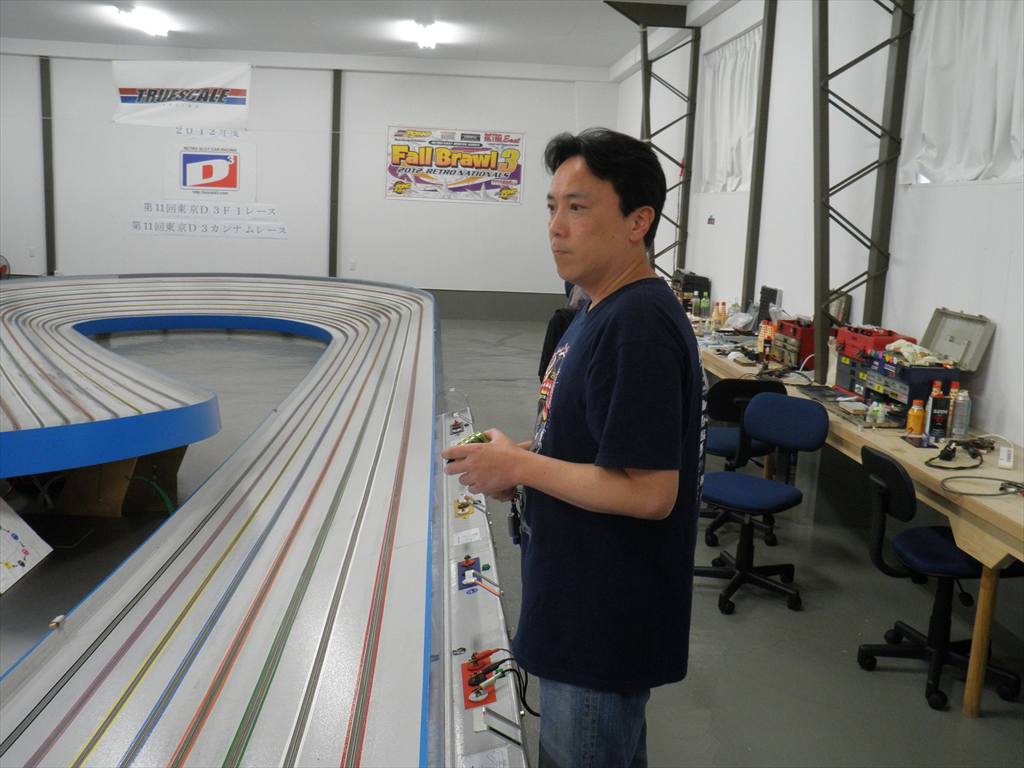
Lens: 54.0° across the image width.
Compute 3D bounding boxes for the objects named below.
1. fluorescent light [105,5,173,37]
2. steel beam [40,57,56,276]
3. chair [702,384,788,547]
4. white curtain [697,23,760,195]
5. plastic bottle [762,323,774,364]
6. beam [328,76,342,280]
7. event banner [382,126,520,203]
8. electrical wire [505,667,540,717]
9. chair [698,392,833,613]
[{"bbox_3d":[-4.164,-4.063,11.305,0.230,0.110,1.270,2,10,-4],"label":"fluorescent light"},{"bbox_3d":[-6.224,-2.743,13.479,0.125,3.150,0.100,2,10,-4],"label":"steel beam"},{"bbox_3d":[1.115,0.340,5.025,0.550,0.830,0.580,3,10,2],"label":"chair"},{"bbox_3d":[1.789,-2.239,8.381,0.100,1.250,1.780,2,10,-4],"label":"white curtain"},{"bbox_3d":[1.551,-0.228,6.050,0.065,0.200,0.065,-1,10,-21],"label":"plastic bottle"},{"bbox_3d":[-2.431,-2.646,13.772,0.125,3.150,0.100,2,10,-4],"label":"beam"},{"bbox_3d":[-0.785,-3.011,13.859,1.880,0.985,0.020,2,10,-4],"label":"event banner"},{"bbox_3d":[0.019,0.566,1.850,0.100,0.100,0.080,2,10,-4],"label":"electrical wire"},{"bbox_3d":[1.013,0.472,4.226,0.550,0.830,0.580,10,13,39],"label":"chair"}]

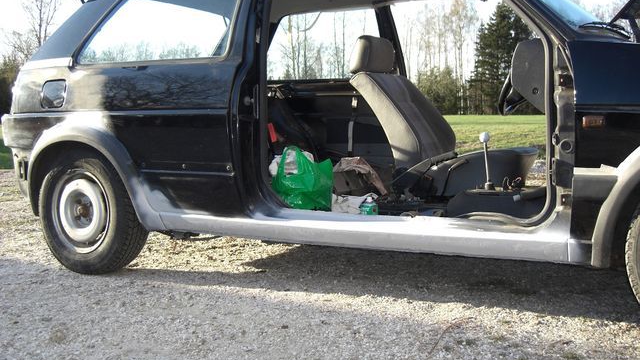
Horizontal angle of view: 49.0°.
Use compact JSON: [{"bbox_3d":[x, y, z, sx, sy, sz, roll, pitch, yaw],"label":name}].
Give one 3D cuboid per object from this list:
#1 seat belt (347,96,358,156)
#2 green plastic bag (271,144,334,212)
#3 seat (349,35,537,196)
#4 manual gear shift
[{"bbox_3d":[0.189,-0.302,3.979,0.065,0.345,0.035,2,6,27],"label":"seat belt"},{"bbox_3d":[-0.078,0.009,2.907,0.240,0.290,0.190,2,6,27],"label":"green plastic bag"},{"bbox_3d":[0.595,-0.321,3.480,0.880,0.820,0.500,2,6,27],"label":"seat"},{"bbox_3d":[0.721,-0.084,3.041,0.065,0.258,0.055,2,6,27],"label":"manual gear shift"}]

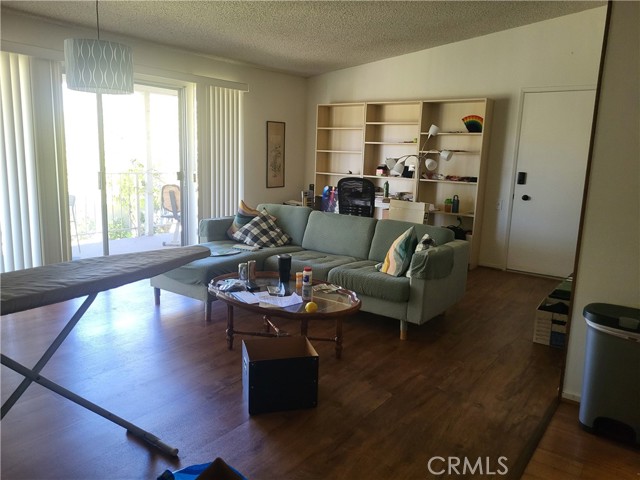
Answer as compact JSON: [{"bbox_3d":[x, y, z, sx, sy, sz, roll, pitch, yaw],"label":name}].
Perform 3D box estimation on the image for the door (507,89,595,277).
[{"bbox_3d":[2.698,-0.594,5.467,0.900,2.060,0.050,9,13,36],"label":"door"}]

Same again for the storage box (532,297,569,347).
[{"bbox_3d":[1.841,0.637,3.638,0.320,0.260,0.390,9,13,36],"label":"storage box"}]

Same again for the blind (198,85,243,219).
[{"bbox_3d":[-1.241,-0.849,6.115,0.100,2.070,0.700,9,13,36],"label":"blind"}]

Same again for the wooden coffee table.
[{"bbox_3d":[-0.241,0.554,3.256,1.160,0.450,0.720,9,13,36],"label":"wooden coffee table"}]

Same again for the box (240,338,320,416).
[{"bbox_3d":[-0.224,0.739,2.670,0.355,0.298,0.295,-1,11,-14],"label":"box"}]

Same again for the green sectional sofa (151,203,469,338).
[{"bbox_3d":[-0.123,0.202,4.201,2.310,0.810,1.560,9,13,36],"label":"green sectional sofa"}]

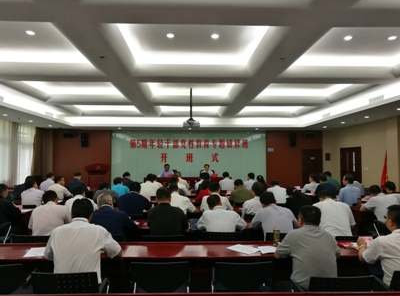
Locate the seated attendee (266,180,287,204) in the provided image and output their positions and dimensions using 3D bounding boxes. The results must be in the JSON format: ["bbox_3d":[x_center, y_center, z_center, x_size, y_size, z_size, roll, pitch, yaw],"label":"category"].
[{"bbox_3d":[1.526,1.260,6.224,0.480,1.240,0.720,0,-2,-7],"label":"seated attendee"}]

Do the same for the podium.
[{"bbox_3d":[-3.655,1.226,11.125,0.850,1.330,0.580,0,-2,-2],"label":"podium"}]

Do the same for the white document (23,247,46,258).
[{"bbox_3d":[-1.561,1.009,3.025,0.220,0.006,0.295,0,-2,-12],"label":"white document"}]

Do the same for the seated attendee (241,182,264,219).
[{"bbox_3d":[0.829,1.113,4.700,0.520,1.220,0.750,0,-2,-10],"label":"seated attendee"}]

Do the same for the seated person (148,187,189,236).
[{"bbox_3d":[-0.377,1.063,3.620,0.540,1.250,0.750,0,-2,-2],"label":"seated person"}]

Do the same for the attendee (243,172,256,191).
[{"bbox_3d":[1.234,1.210,7.700,0.500,1.220,0.750,0,-2,-2],"label":"attendee"}]

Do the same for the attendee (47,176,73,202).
[{"bbox_3d":[-2.580,1.132,5.750,0.520,1.250,0.750,-1,-2,16],"label":"attendee"}]

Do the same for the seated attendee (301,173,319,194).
[{"bbox_3d":[3.105,1.341,8.688,0.500,1.260,0.720,1,-2,-20],"label":"seated attendee"}]

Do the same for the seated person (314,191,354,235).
[{"bbox_3d":[1.580,1.142,3.791,0.560,1.220,0.760,0,-2,-8],"label":"seated person"}]

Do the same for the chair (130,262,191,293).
[{"bbox_3d":[-0.314,1.336,2.722,0.540,0.830,0.580,0,-2,-2],"label":"chair"}]

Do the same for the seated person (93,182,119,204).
[{"bbox_3d":[-1.693,1.178,5.650,0.520,1.150,0.750,0,-2,-2],"label":"seated person"}]

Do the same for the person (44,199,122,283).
[{"bbox_3d":[-0.932,1.077,2.557,0.640,1.270,0.770,0,-2,1],"label":"person"}]

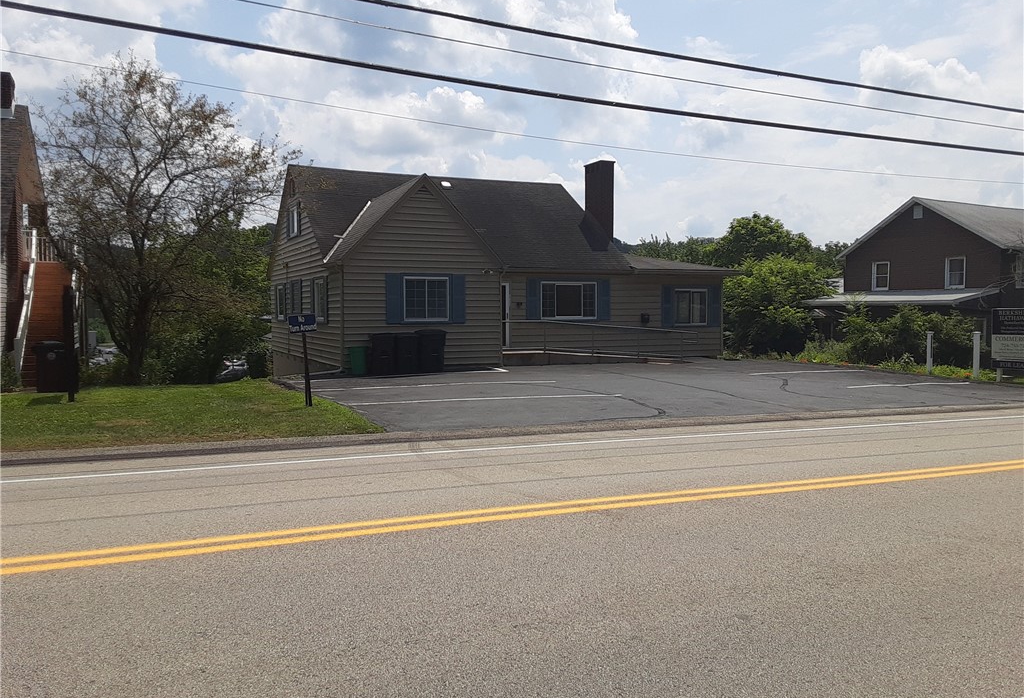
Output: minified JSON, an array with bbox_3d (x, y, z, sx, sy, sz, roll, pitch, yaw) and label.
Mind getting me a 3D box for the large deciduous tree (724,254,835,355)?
[{"bbox_3d":[11.118,-1.735,33.414,4.800,4.500,4.600,-2,3,-26],"label":"large deciduous tree"}]

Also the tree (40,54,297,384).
[{"bbox_3d":[-9.576,-3.607,22.536,7.300,9.300,7.000,-2,3,-26],"label":"tree"}]

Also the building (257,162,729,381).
[{"bbox_3d":[-0.423,-3.298,30.309,15.500,7.900,12.150,-2,3,-26],"label":"building"}]

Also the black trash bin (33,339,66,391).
[{"bbox_3d":[-9.978,0.370,17.400,0.700,1.100,0.780,-2,3,-28],"label":"black trash bin"}]

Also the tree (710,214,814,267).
[{"bbox_3d":[14.072,-3.140,45.228,7.200,9.000,7.000,-2,3,-26],"label":"tree"}]

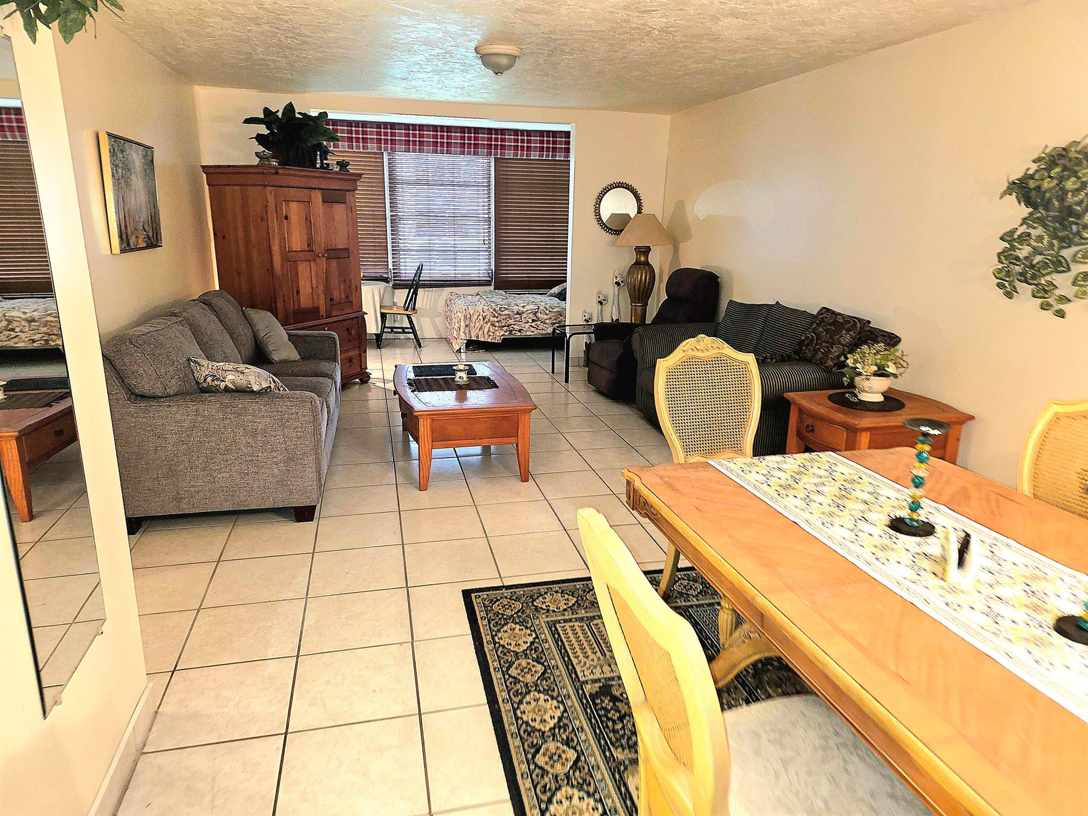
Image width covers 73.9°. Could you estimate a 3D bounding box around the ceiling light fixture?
[{"bbox_3d":[-0.266,-2.015,4.194,0.275,0.170,0.275,-3,16,-13],"label":"ceiling light fixture"}]

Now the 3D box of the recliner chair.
[{"bbox_3d":[0.953,-0.636,6.183,0.927,1.080,0.866,-5,16,-21],"label":"recliner chair"}]

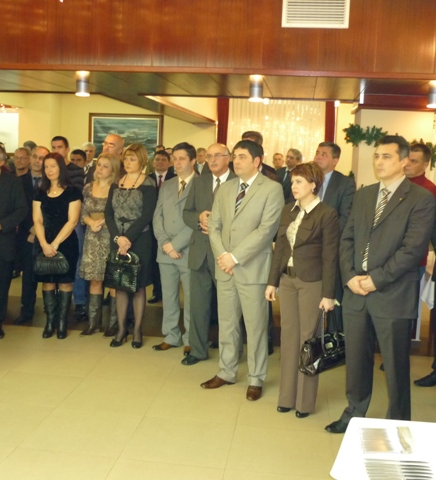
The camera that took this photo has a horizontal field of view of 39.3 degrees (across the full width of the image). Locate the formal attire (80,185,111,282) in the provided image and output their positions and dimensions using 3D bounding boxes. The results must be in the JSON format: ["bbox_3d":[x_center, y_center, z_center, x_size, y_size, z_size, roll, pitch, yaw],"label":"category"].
[{"bbox_3d":[-1.105,-0.068,5.759,0.430,0.950,0.280,7,8,35],"label":"formal attire"}]

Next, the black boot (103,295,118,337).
[{"bbox_3d":[-0.985,0.703,5.796,0.260,0.380,0.110,-4,9,-42],"label":"black boot"}]

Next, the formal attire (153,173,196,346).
[{"bbox_3d":[-0.352,0.166,5.378,0.540,1.490,0.340,6,8,31],"label":"formal attire"}]

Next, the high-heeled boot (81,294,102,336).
[{"bbox_3d":[-1.197,0.703,5.791,0.110,0.378,0.250,8,8,38],"label":"high-heeled boot"}]

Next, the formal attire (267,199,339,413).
[{"bbox_3d":[0.578,0.420,4.093,0.480,1.390,0.310,8,9,42],"label":"formal attire"}]

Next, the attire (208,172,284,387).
[{"bbox_3d":[0.188,0.296,4.428,0.560,1.510,0.340,6,8,29],"label":"attire"}]

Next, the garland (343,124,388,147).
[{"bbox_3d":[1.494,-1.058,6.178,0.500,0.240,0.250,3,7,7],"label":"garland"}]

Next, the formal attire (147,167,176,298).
[{"bbox_3d":[-0.660,-0.044,7.114,0.550,1.560,0.350,4,8,14],"label":"formal attire"}]

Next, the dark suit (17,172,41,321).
[{"bbox_3d":[-1.795,0.061,6.107,0.530,1.500,0.340,5,8,21],"label":"dark suit"}]

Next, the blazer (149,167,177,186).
[{"bbox_3d":[-0.654,-0.438,7.135,0.520,0.780,0.290,4,7,14],"label":"blazer"}]

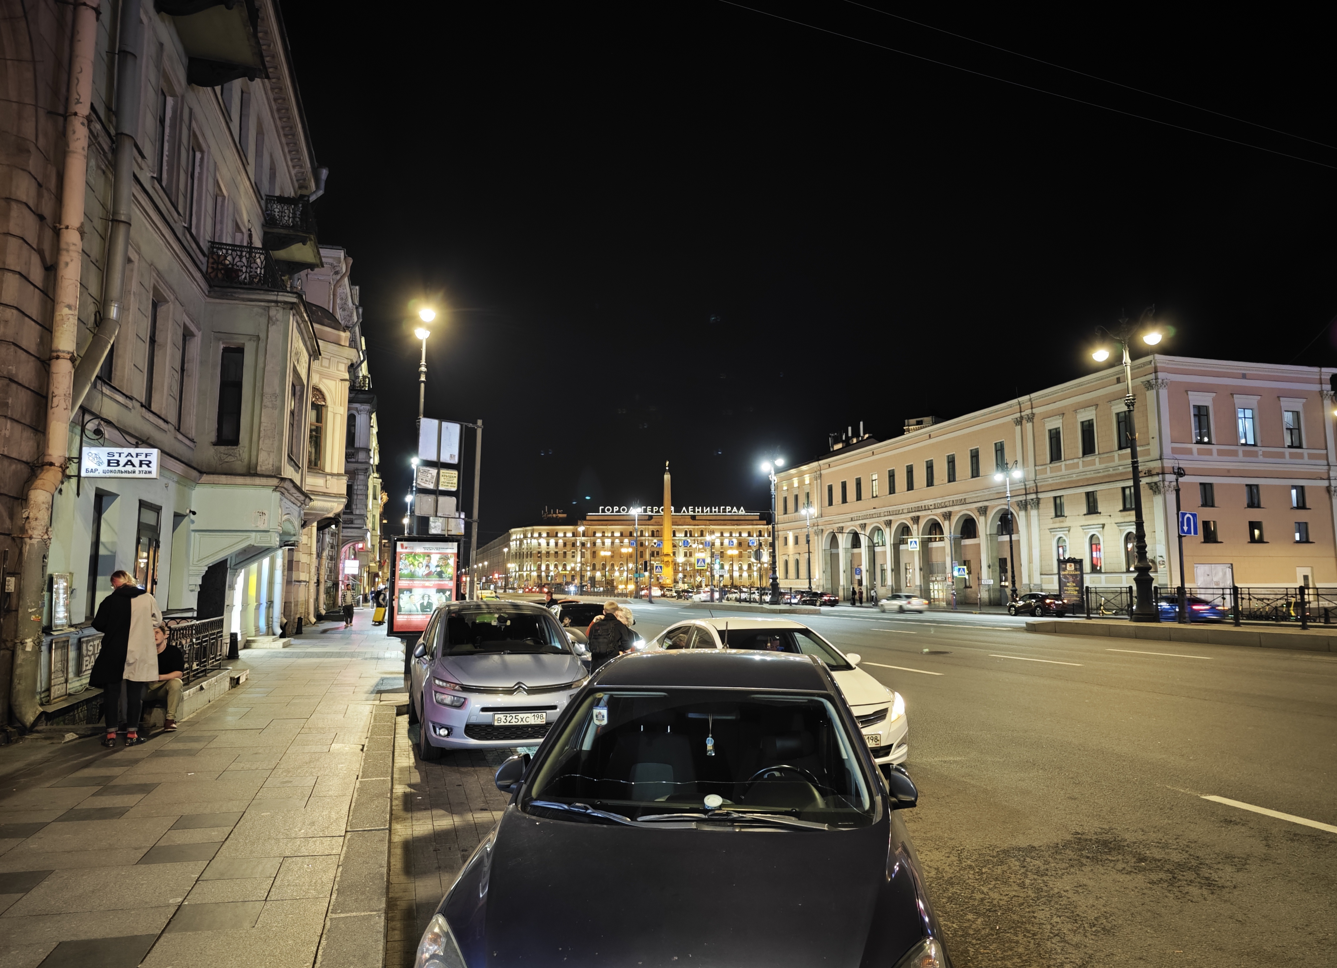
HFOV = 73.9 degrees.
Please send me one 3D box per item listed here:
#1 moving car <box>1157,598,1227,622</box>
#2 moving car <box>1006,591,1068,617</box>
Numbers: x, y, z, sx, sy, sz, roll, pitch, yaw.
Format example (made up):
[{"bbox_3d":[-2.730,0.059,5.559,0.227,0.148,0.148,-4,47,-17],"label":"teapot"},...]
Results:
[{"bbox_3d":[25.663,6.212,44.581,1.820,1.450,4.600,2,-7,-15],"label":"moving car"},{"bbox_3d":[23.618,7.659,56.997,1.830,1.620,4.550,2,-7,-15],"label":"moving car"}]

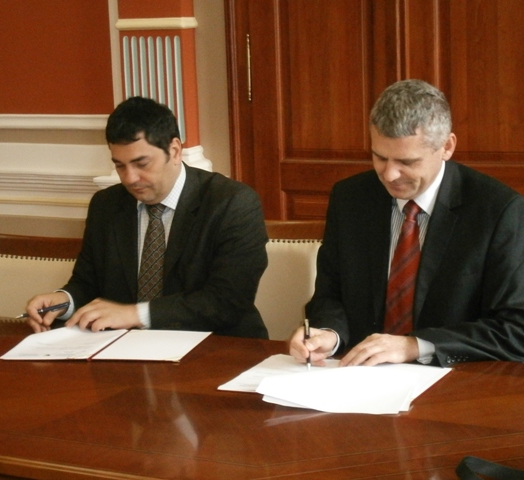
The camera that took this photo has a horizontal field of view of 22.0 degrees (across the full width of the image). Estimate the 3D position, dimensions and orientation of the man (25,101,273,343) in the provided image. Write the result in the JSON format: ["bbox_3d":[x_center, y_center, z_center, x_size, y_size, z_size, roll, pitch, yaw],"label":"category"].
[{"bbox_3d":[-0.200,0.281,3.507,0.600,1.320,0.760,2,10,22],"label":"man"}]

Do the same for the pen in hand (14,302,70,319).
[{"bbox_3d":[-0.542,0.176,3.340,0.140,0.012,0.012,-16,11,-7],"label":"pen in hand"}]

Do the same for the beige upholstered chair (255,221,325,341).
[{"bbox_3d":[-0.104,0.452,3.657,0.570,0.950,0.600,1,10,20],"label":"beige upholstered chair"}]

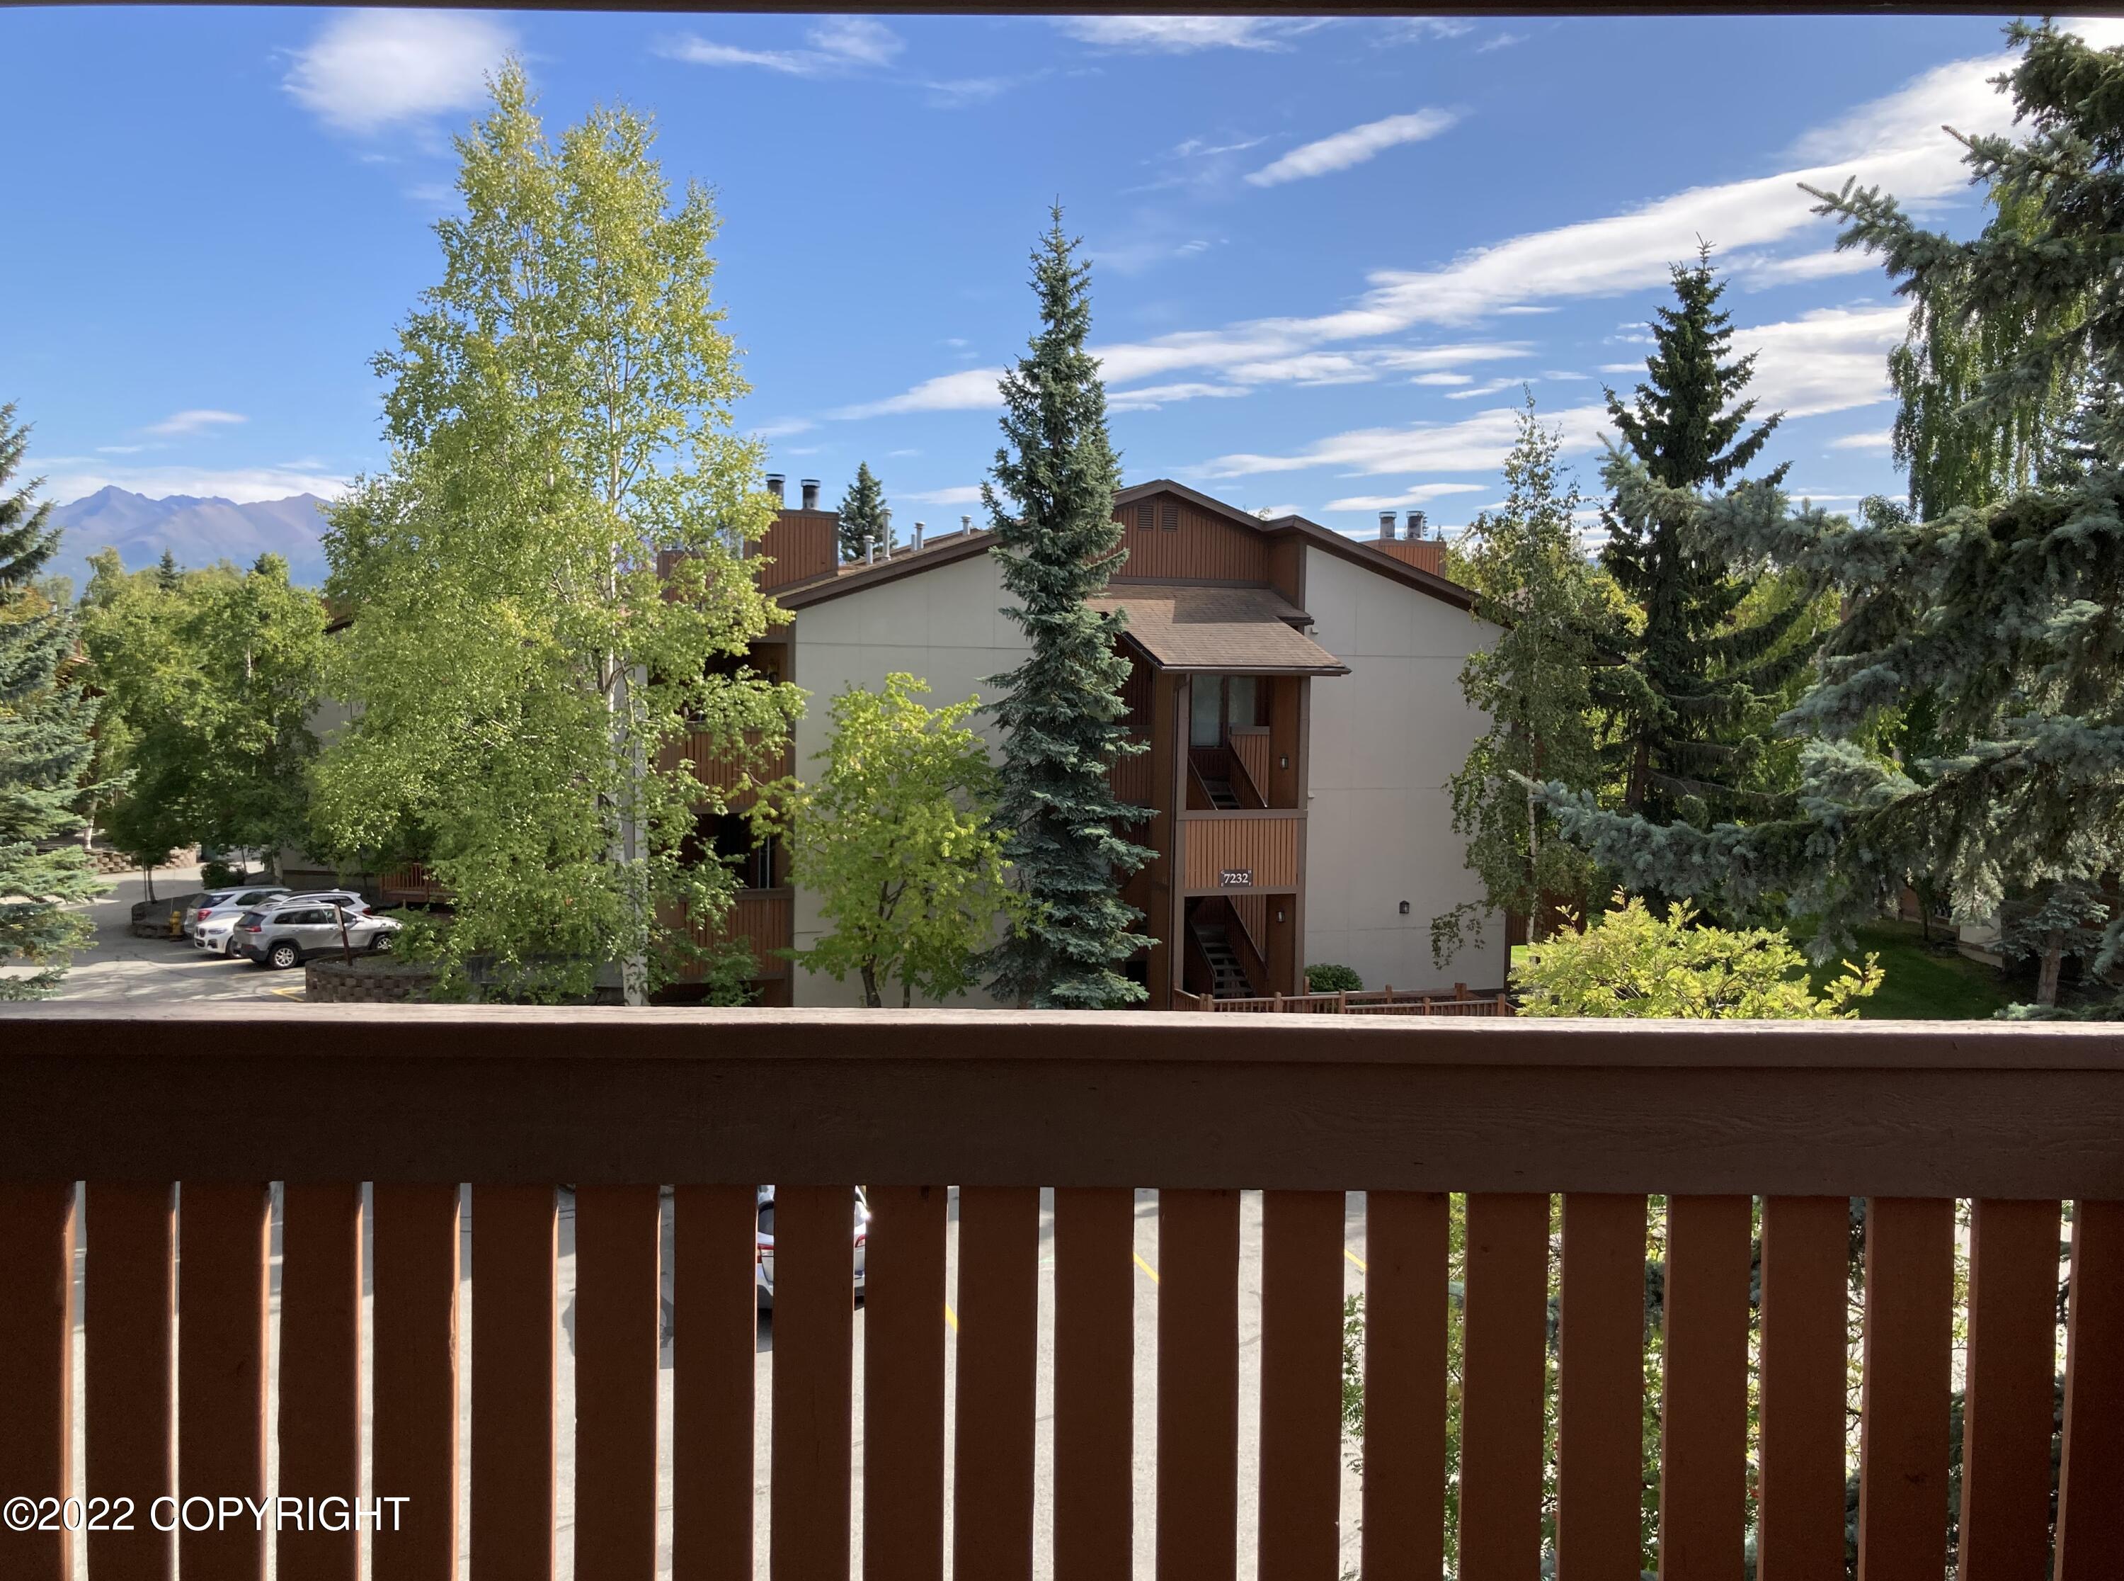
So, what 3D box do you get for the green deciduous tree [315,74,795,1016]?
[{"bbox_3d":[-8.445,-3.229,28.673,8.099,17.484,7.694,0,3,-16],"label":"green deciduous tree"}]

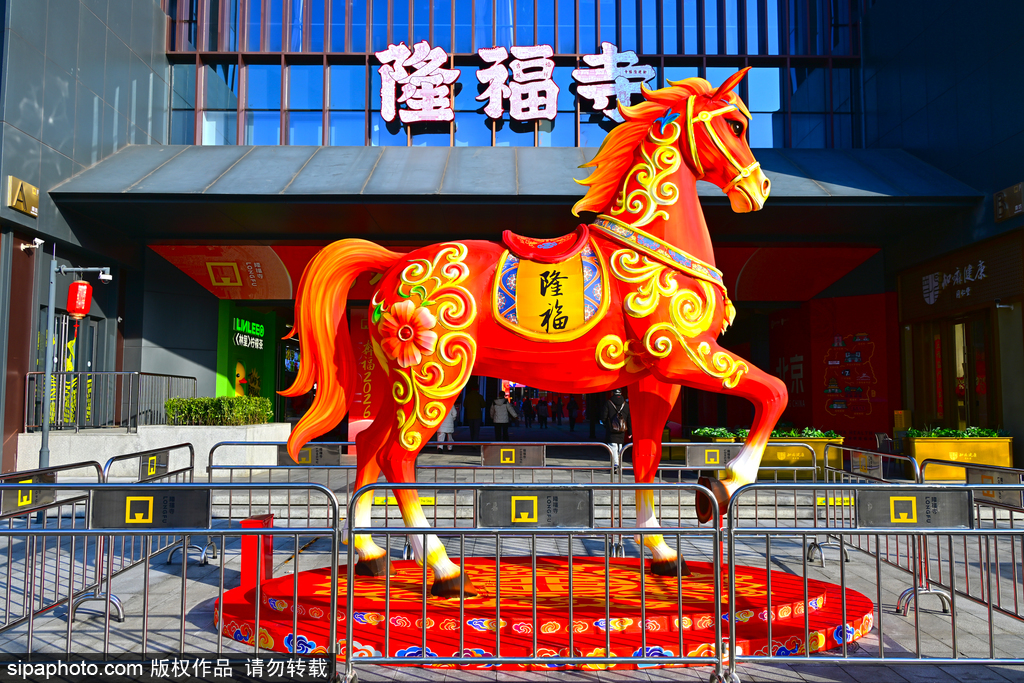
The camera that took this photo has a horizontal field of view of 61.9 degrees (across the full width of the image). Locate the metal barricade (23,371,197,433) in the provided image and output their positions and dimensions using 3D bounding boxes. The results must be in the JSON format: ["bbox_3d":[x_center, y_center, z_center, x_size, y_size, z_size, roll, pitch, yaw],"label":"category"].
[{"bbox_3d":[-8.078,1.265,17.423,2.119,1.141,2.737,0,-5,0],"label":"metal barricade"}]

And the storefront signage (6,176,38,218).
[{"bbox_3d":[-8.655,-2.554,15.139,0.070,0.527,0.828,0,-5,0],"label":"storefront signage"}]

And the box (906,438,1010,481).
[{"bbox_3d":[8.039,2.107,15.432,1.745,0.754,0.500,0,-5,0],"label":"box"}]

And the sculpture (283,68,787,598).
[{"bbox_3d":[0.134,-0.172,6.654,3.855,4.027,1.060,0,-5,0],"label":"sculpture"}]

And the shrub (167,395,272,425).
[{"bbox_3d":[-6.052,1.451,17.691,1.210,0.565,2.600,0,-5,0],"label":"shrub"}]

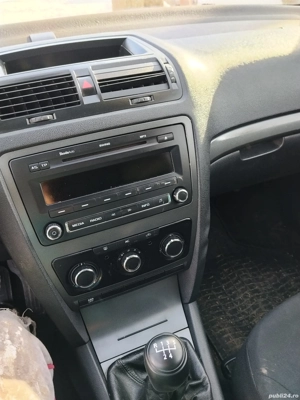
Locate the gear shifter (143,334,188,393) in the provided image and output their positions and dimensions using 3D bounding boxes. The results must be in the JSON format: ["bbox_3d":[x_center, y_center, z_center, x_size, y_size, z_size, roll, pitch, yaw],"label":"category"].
[{"bbox_3d":[0.021,0.212,0.442,0.055,0.071,0.056,-3,33,2],"label":"gear shifter"}]

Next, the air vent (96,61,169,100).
[{"bbox_3d":[-0.028,-0.172,0.487,0.100,0.049,0.032,-15,4,-16],"label":"air vent"}]

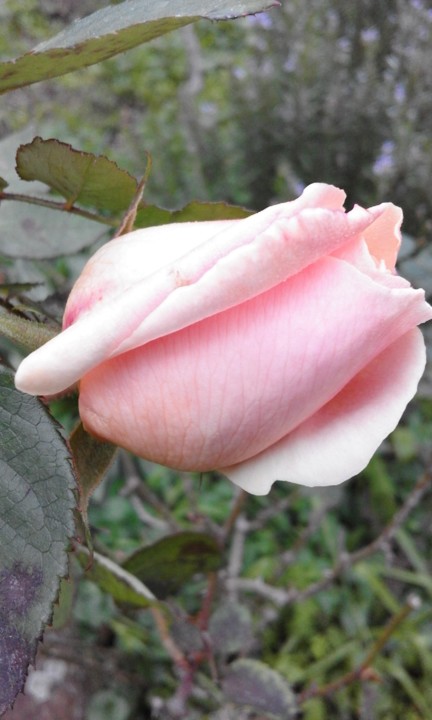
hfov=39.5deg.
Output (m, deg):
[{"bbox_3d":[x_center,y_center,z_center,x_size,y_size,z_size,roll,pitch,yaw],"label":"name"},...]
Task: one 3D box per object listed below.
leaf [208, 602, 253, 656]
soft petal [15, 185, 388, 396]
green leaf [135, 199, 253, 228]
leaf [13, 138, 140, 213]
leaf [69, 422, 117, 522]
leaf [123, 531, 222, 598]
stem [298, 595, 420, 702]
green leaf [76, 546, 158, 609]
[{"bbox_3d":[0.009,0.170,0.380,0.029,0.037,0.014,0,20,0],"label":"leaf"},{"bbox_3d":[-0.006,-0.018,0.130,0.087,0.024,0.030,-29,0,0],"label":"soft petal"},{"bbox_3d":[-0.006,-0.038,0.165,0.033,0.012,0.015,0,18,0],"label":"green leaf"},{"bbox_3d":[-0.037,-0.051,0.165,0.035,0.020,0.016,6,12,1],"label":"leaf"},{"bbox_3d":[-0.029,0.025,0.140,0.012,0.026,0.010,6,0,-6],"label":"leaf"},{"bbox_3d":[-0.020,0.088,0.260,0.044,0.029,0.017,13,14,3],"label":"leaf"},{"bbox_3d":[0.100,0.201,0.420,0.115,0.018,0.025,-41,0,0],"label":"stem"},{"bbox_3d":[-0.041,0.090,0.250,0.035,0.023,0.014,20,18,5],"label":"green leaf"}]

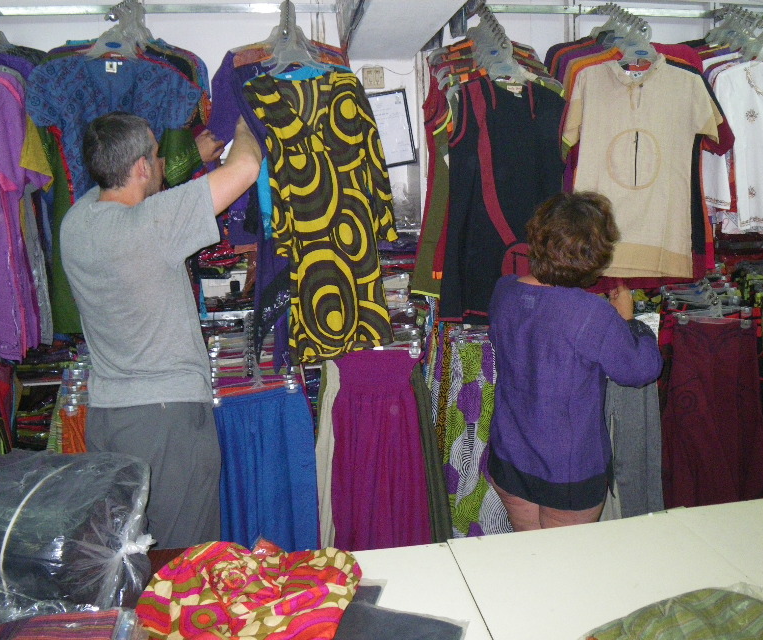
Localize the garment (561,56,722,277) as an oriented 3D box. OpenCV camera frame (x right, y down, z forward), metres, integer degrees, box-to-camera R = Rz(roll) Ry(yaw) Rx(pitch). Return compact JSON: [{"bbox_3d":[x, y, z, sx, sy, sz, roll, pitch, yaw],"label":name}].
[{"bbox_3d":[0.879,-0.512,2.352,0.500,0.720,0.120,1,8,8],"label":"garment"}]

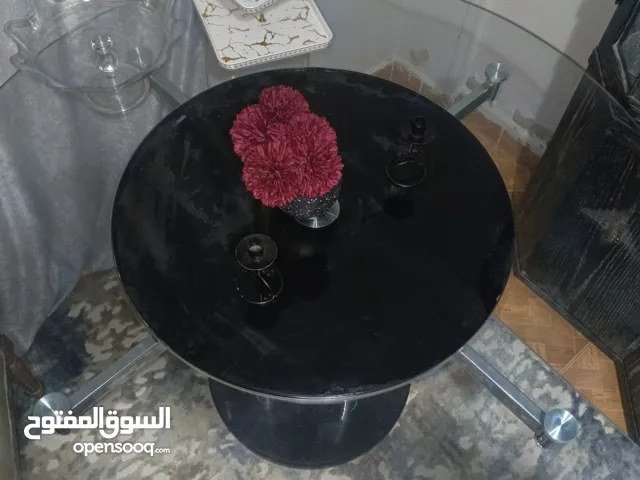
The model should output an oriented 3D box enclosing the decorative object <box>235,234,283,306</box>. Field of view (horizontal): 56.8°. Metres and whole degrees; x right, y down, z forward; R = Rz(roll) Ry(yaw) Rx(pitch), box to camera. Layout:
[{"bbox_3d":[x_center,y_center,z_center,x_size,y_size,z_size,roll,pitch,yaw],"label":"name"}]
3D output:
[{"bbox_3d":[-0.094,0.039,0.903,0.075,0.126,0.075,1,57,-1],"label":"decorative object"}]

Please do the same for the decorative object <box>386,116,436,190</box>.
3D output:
[{"bbox_3d":[0.161,-0.158,1.033,0.075,0.130,0.075,1,57,-1],"label":"decorative object"}]

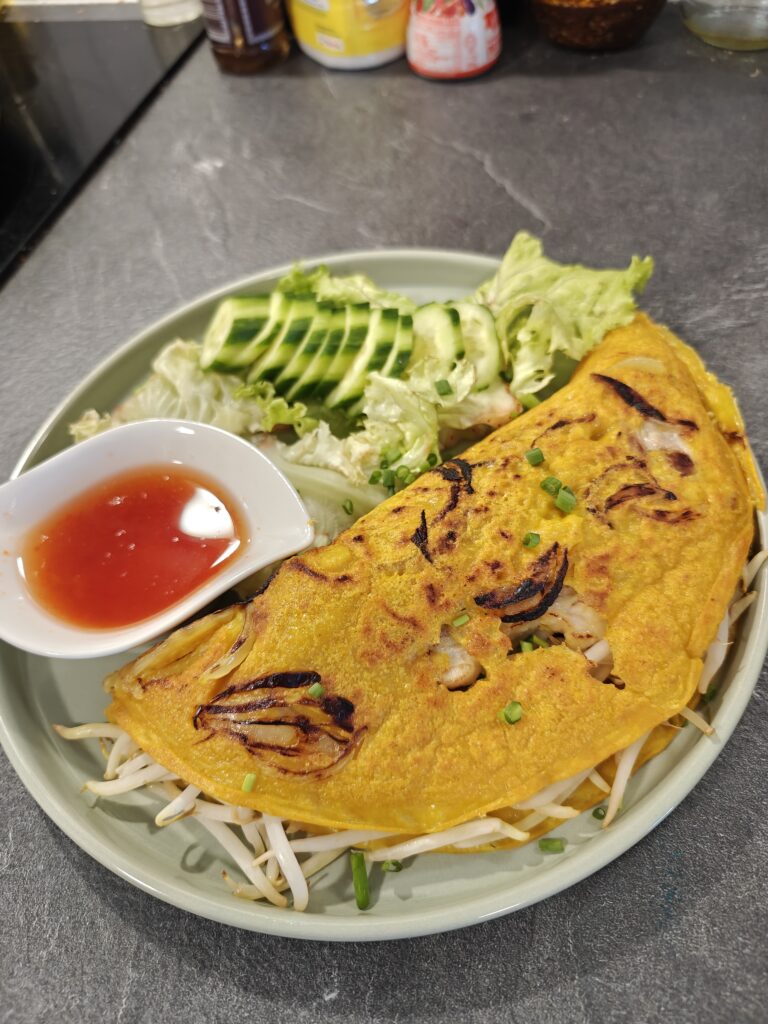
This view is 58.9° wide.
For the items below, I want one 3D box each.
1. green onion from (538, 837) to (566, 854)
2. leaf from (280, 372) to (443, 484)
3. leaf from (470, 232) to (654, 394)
[{"bbox_3d":[0.044,0.087,0.177,0.007,0.004,0.004,2,56,10],"label":"green onion"},{"bbox_3d":[-0.008,-0.030,0.244,0.056,0.027,0.037,3,57,10],"label":"leaf"},{"bbox_3d":[0.065,-0.073,0.254,0.063,0.039,0.058,0,56,8],"label":"leaf"}]

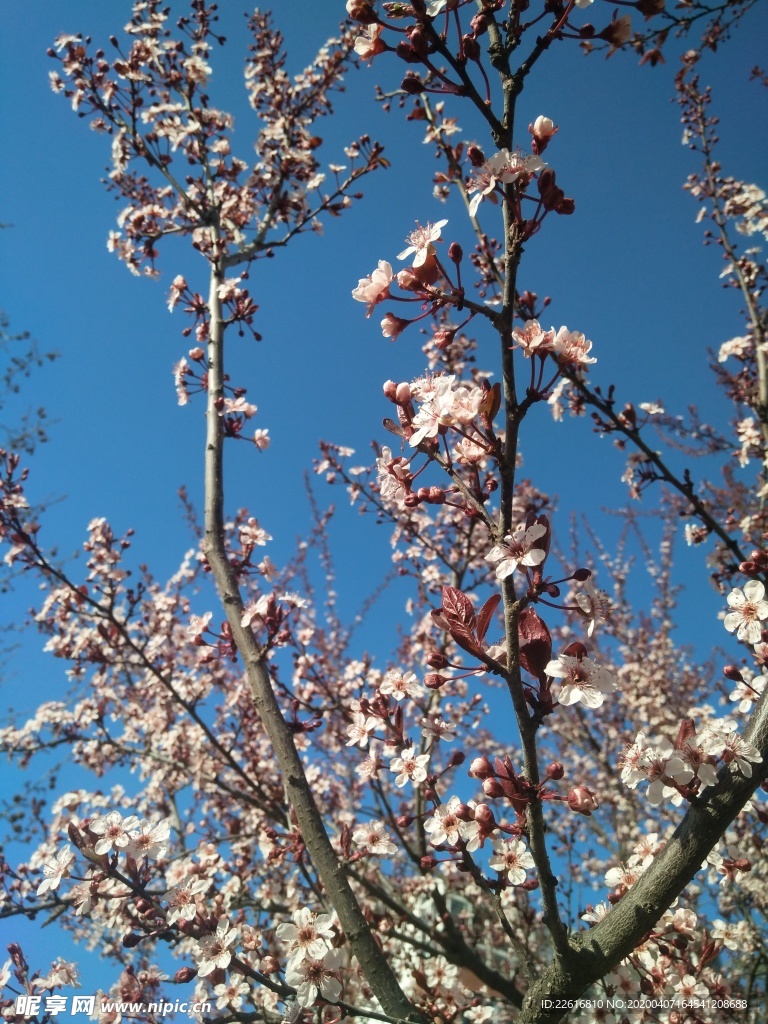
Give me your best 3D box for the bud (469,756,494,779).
[{"bbox_3d":[0.052,0.138,0.335,0.014,0.011,0.011,28,-19,-17],"label":"bud"}]

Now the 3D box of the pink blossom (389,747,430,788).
[{"bbox_3d":[0.015,0.145,0.355,0.024,0.023,0.010,0,-6,-3],"label":"pink blossom"}]

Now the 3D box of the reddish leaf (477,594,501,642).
[{"bbox_3d":[0.040,0.041,0.238,0.007,0.019,0.004,24,0,40],"label":"reddish leaf"}]

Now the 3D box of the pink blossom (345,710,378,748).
[{"bbox_3d":[-0.017,0.157,0.450,0.027,0.027,0.014,-17,-22,26],"label":"pink blossom"}]

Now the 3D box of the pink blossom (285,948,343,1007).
[{"bbox_3d":[-0.034,0.224,0.300,0.028,0.028,0.012,3,-34,-5],"label":"pink blossom"}]

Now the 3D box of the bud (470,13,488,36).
[{"bbox_3d":[0.041,-0.208,0.265,0.007,0.010,0.007,21,0,0],"label":"bud"}]

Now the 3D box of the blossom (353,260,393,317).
[{"bbox_3d":[-0.006,-0.115,0.320,0.017,0.023,0.023,47,-44,-7],"label":"blossom"}]

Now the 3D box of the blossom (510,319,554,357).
[{"bbox_3d":[0.066,-0.077,0.275,0.019,0.017,0.015,-5,-35,7],"label":"blossom"}]

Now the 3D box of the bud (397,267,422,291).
[{"bbox_3d":[0.011,-0.100,0.265,0.011,0.009,0.009,26,0,-9],"label":"bud"}]

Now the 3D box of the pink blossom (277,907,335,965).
[{"bbox_3d":[-0.033,0.179,0.262,0.025,0.024,0.011,1,-37,-1],"label":"pink blossom"}]

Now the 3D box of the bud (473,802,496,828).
[{"bbox_3d":[0.054,0.164,0.335,0.011,0.011,0.013,-38,-66,-10],"label":"bud"}]

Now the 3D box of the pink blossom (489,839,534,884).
[{"bbox_3d":[0.068,0.186,0.330,0.025,0.025,0.010,0,-7,0],"label":"pink blossom"}]

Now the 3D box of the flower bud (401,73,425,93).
[{"bbox_3d":[0.013,-0.183,0.265,0.011,0.009,0.009,9,0,-6],"label":"flower bud"}]

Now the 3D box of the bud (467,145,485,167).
[{"bbox_3d":[0.038,-0.149,0.260,0.006,0.010,0.006,-30,6,0],"label":"bud"}]

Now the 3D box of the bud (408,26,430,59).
[{"bbox_3d":[0.018,-0.242,0.320,0.011,0.015,0.011,-11,6,11],"label":"bud"}]

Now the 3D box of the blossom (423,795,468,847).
[{"bbox_3d":[0.034,0.173,0.350,0.027,0.027,0.013,-3,-25,5],"label":"blossom"}]

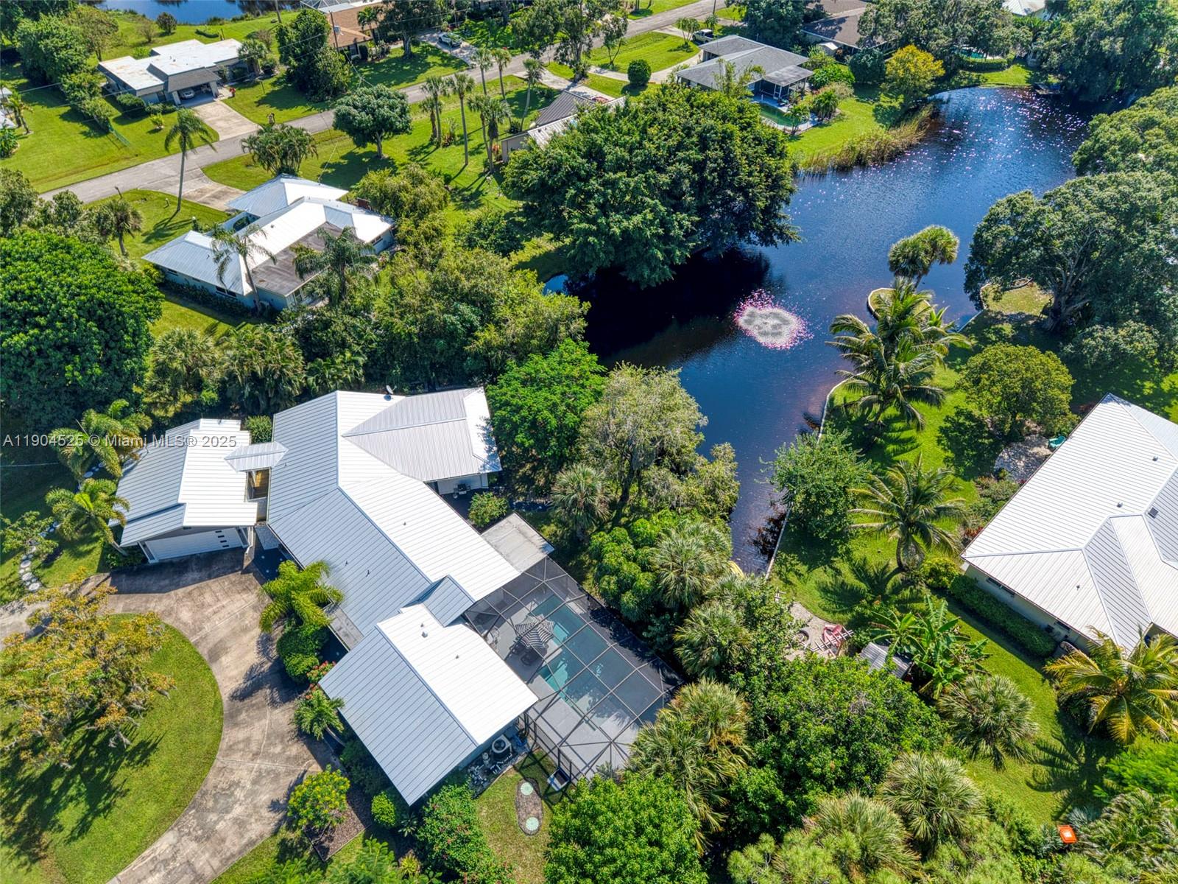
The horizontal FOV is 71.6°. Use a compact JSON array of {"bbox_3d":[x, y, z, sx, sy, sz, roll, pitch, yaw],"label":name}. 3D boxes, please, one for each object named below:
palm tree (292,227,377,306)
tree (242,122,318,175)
[{"bbox_3d":[-22.775,-15.387,74.065,7.200,8.540,7.200,1,45,0],"label":"palm tree"},{"bbox_3d":[-35.476,-33.391,93.624,8.300,6.090,8.300,1,45,0],"label":"tree"}]

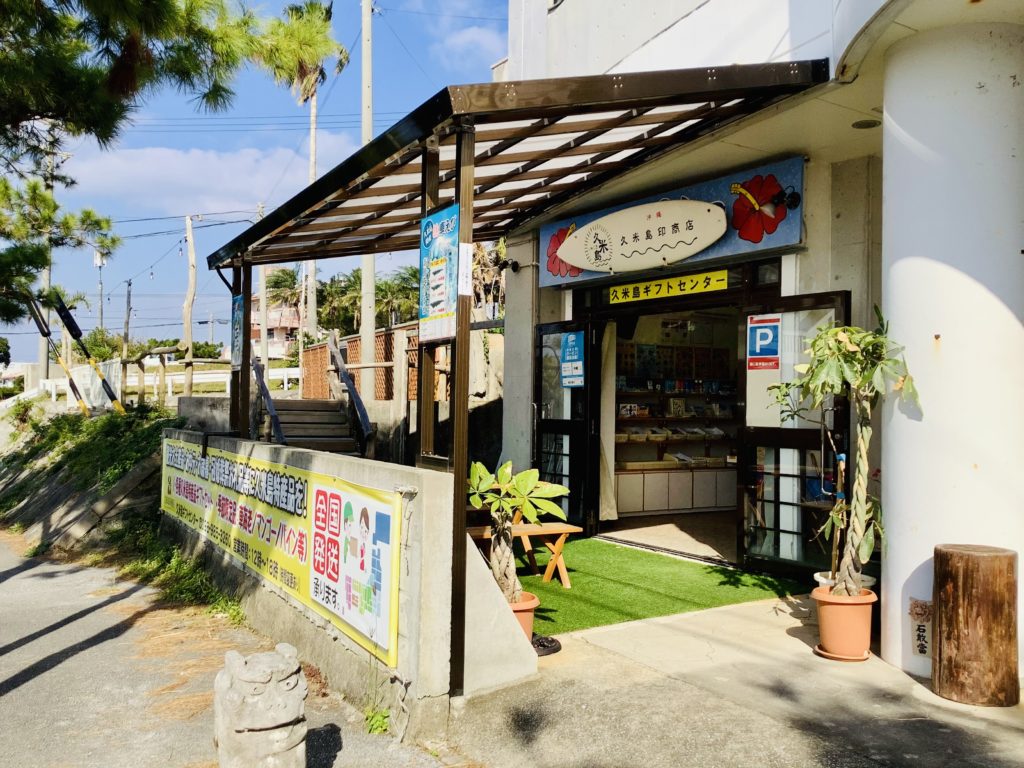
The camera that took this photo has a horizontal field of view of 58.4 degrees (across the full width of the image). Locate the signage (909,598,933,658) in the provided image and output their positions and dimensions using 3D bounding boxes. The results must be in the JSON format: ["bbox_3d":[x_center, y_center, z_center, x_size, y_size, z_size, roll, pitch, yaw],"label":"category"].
[{"bbox_3d":[1.956,1.165,4.370,0.030,0.290,0.130,2,-2,-44],"label":"signage"}]

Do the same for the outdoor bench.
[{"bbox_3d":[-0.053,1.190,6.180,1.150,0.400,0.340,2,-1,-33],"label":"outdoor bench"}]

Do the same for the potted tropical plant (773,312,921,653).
[{"bbox_3d":[1.773,0.505,4.878,0.660,1.820,0.700,2,-1,-33],"label":"potted tropical plant"}]

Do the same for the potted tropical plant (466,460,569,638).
[{"bbox_3d":[0.021,0.867,4.563,0.500,0.980,0.520,1,-1,0],"label":"potted tropical plant"}]

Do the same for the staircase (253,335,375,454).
[{"bbox_3d":[-2.812,0.403,12.910,1.600,2.160,1.400,2,-1,-33],"label":"staircase"}]

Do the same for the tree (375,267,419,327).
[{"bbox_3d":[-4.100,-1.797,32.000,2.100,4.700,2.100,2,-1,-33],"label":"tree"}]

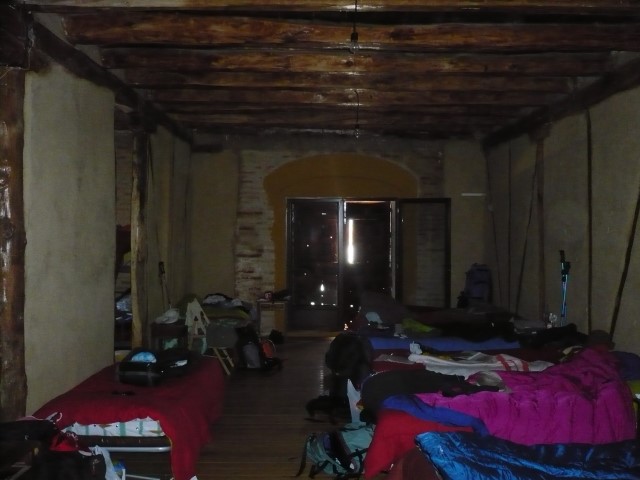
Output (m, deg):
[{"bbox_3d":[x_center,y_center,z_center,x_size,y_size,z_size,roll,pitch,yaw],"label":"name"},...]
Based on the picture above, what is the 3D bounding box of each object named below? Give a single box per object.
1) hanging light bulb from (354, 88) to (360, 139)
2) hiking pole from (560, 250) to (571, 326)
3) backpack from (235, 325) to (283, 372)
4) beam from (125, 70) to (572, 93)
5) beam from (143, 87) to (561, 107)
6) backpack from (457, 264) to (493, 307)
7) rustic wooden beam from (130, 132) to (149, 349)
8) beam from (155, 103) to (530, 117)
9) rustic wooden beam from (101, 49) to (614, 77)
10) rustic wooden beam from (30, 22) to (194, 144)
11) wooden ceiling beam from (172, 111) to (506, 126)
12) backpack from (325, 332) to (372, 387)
[{"bbox_3d":[0.371,-1.251,6.400,0.060,0.490,0.060,0,2,1],"label":"hanging light bulb"},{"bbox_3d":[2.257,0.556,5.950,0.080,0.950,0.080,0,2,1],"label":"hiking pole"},{"bbox_3d":[-0.676,1.174,7.000,0.480,0.530,0.350,0,2,-14],"label":"backpack"},{"bbox_3d":[0.262,-1.456,5.950,4.150,0.170,0.170,0,2,1],"label":"beam"},{"bbox_3d":[0.324,-1.475,6.650,4.250,0.170,0.170,0,2,1],"label":"beam"},{"bbox_3d":[2.053,0.605,8.600,0.440,0.620,0.320,0,2,1],"label":"backpack"},{"bbox_3d":[-1.771,0.123,6.350,0.150,2.350,0.150,0,2,1],"label":"rustic wooden beam"},{"bbox_3d":[0.268,-1.494,7.380,4.200,0.170,0.170,0,2,1],"label":"beam"},{"bbox_3d":[0.304,-1.437,5.250,4.200,0.170,0.170,0,2,1],"label":"rustic wooden beam"},{"bbox_3d":[-1.830,-1.310,6.500,0.210,0.210,5.000,0,2,1],"label":"rustic wooden beam"},{"bbox_3d":[0.219,-1.514,8.100,4.200,0.170,0.170,0,2,1],"label":"wooden ceiling beam"},{"bbox_3d":[0.238,1.006,5.400,0.390,0.470,0.320,0,2,1],"label":"backpack"}]

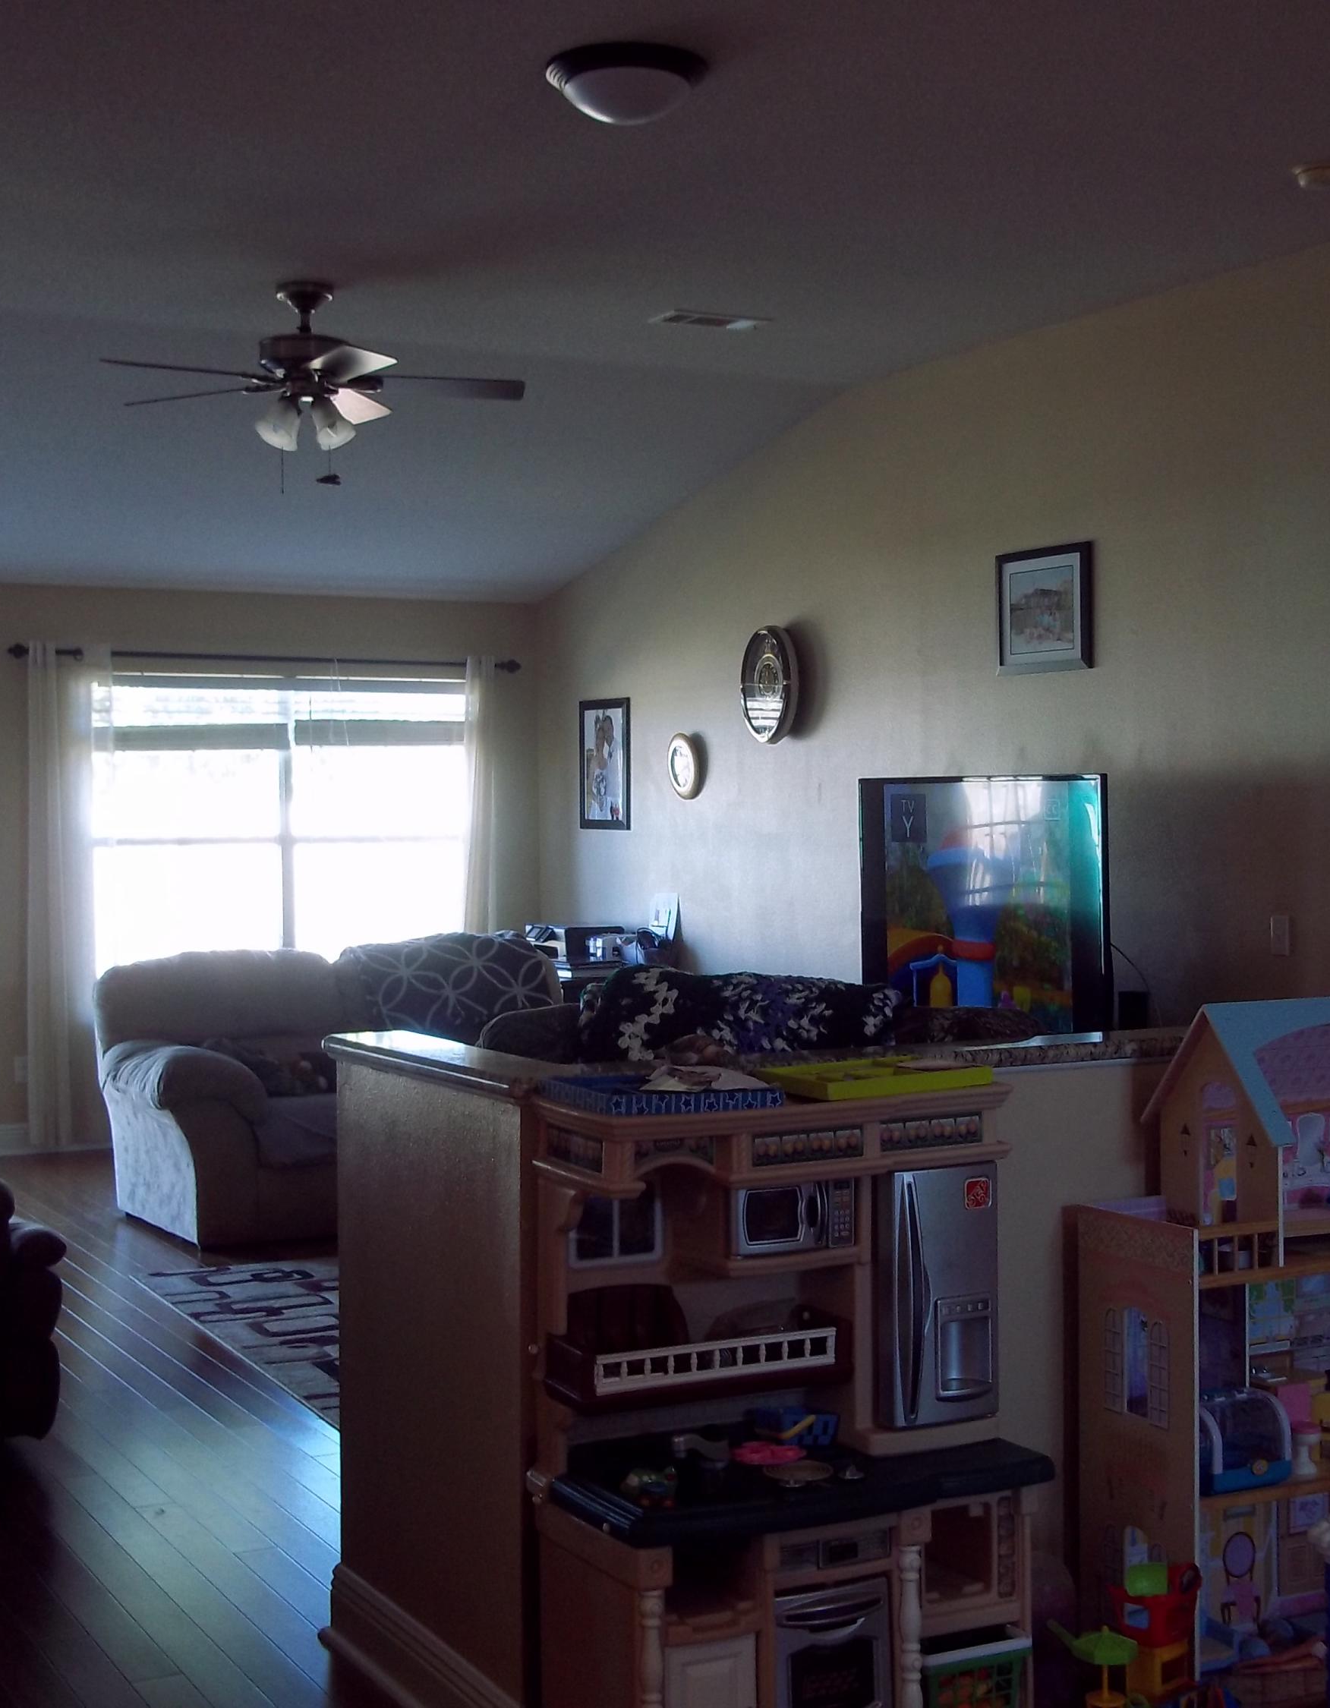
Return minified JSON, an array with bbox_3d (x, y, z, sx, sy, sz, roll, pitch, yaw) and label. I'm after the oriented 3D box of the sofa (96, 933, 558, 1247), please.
[{"bbox_3d":[-1.085,0.832,8.749,1.880,0.970,0.980,-1,2,-28],"label":"sofa"}]

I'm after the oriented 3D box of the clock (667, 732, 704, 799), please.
[{"bbox_3d":[0.084,-0.366,9.902,0.045,0.275,0.260,-1,2,-28],"label":"clock"}]

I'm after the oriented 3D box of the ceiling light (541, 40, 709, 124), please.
[{"bbox_3d":[-0.078,-1.580,4.950,0.340,0.120,0.340,0,1,0],"label":"ceiling light"}]

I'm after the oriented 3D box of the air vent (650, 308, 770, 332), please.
[{"bbox_3d":[0.154,-1.692,7.523,0.370,0.025,0.190,-1,2,-28],"label":"air vent"}]

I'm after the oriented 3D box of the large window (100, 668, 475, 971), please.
[{"bbox_3d":[-1.716,-0.055,10.742,1.790,1.500,0.100,-1,2,-28],"label":"large window"}]

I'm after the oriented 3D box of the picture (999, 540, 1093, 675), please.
[{"bbox_3d":[1.250,-0.796,7.742,0.025,0.410,0.510,-1,2,-28],"label":"picture"}]

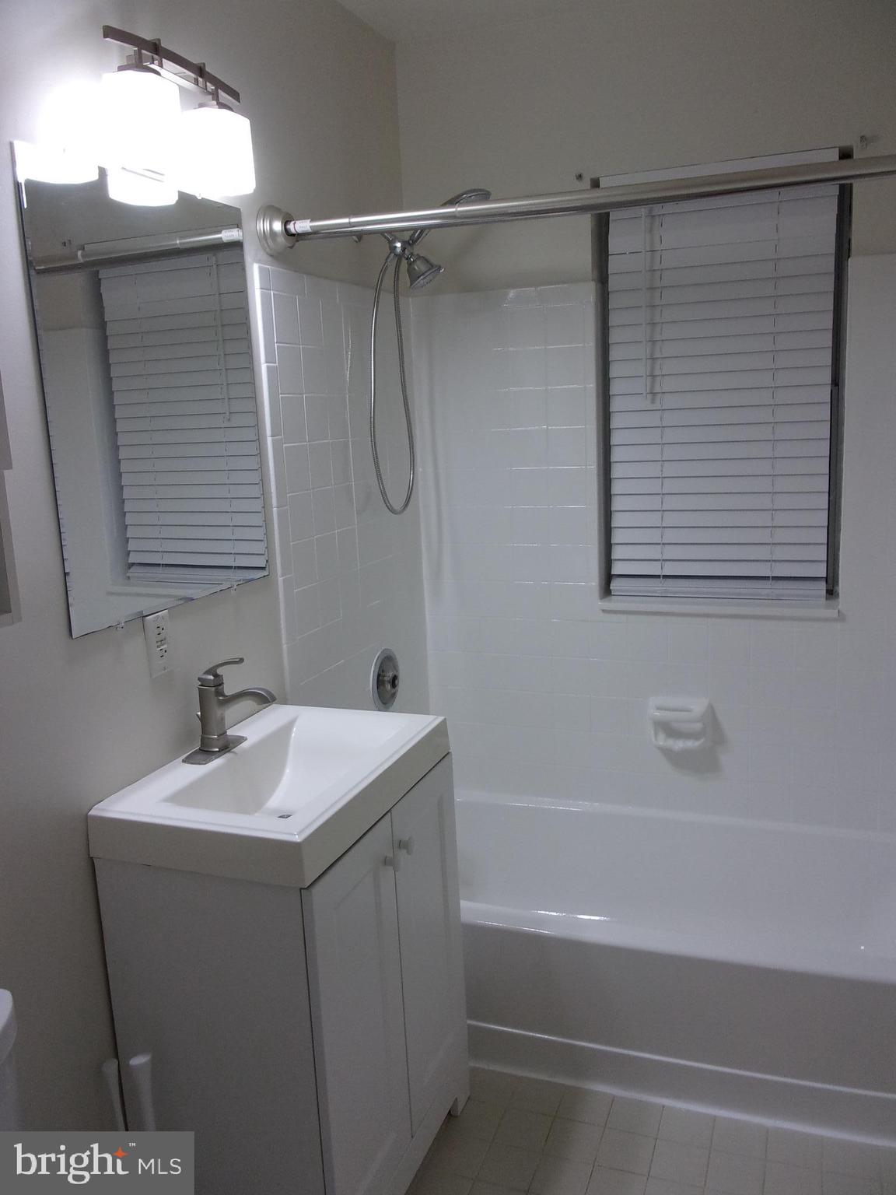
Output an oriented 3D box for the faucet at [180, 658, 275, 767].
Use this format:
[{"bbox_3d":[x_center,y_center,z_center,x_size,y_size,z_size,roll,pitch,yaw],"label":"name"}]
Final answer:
[{"bbox_3d":[-0.401,0.205,1.837,0.172,0.187,0.158,1,11,20],"label":"faucet"}]

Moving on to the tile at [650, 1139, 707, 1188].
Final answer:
[{"bbox_3d":[0.467,1.142,1.948,0.107,0.010,0.107,1,11,20],"label":"tile"}]

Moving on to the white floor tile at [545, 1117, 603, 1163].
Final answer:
[{"bbox_3d":[0.270,1.158,2.055,0.108,0.009,0.108,1,11,20],"label":"white floor tile"}]

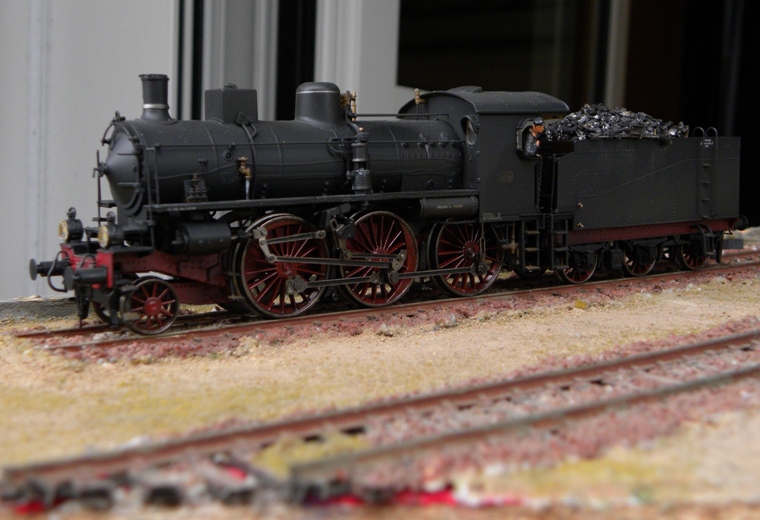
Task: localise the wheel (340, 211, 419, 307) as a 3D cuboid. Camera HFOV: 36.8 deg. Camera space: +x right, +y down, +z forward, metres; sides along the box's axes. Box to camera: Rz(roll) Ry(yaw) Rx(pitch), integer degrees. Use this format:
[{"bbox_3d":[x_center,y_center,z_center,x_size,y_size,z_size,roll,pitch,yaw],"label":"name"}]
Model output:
[{"bbox_3d":[-0.001,0.000,0.253,0.022,0.022,0.003,-5,8,-35],"label":"wheel"}]

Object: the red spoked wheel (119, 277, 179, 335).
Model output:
[{"bbox_3d":[-0.045,0.009,0.222,0.011,0.011,0.003,-5,8,-35],"label":"red spoked wheel"}]

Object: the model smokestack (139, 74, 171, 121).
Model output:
[{"bbox_3d":[-0.045,-0.032,0.228,0.006,0.010,0.006,-5,8,-35],"label":"model smokestack"}]

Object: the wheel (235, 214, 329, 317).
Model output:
[{"bbox_3d":[-0.020,0.001,0.239,0.022,0.022,0.003,-5,8,-35],"label":"wheel"}]

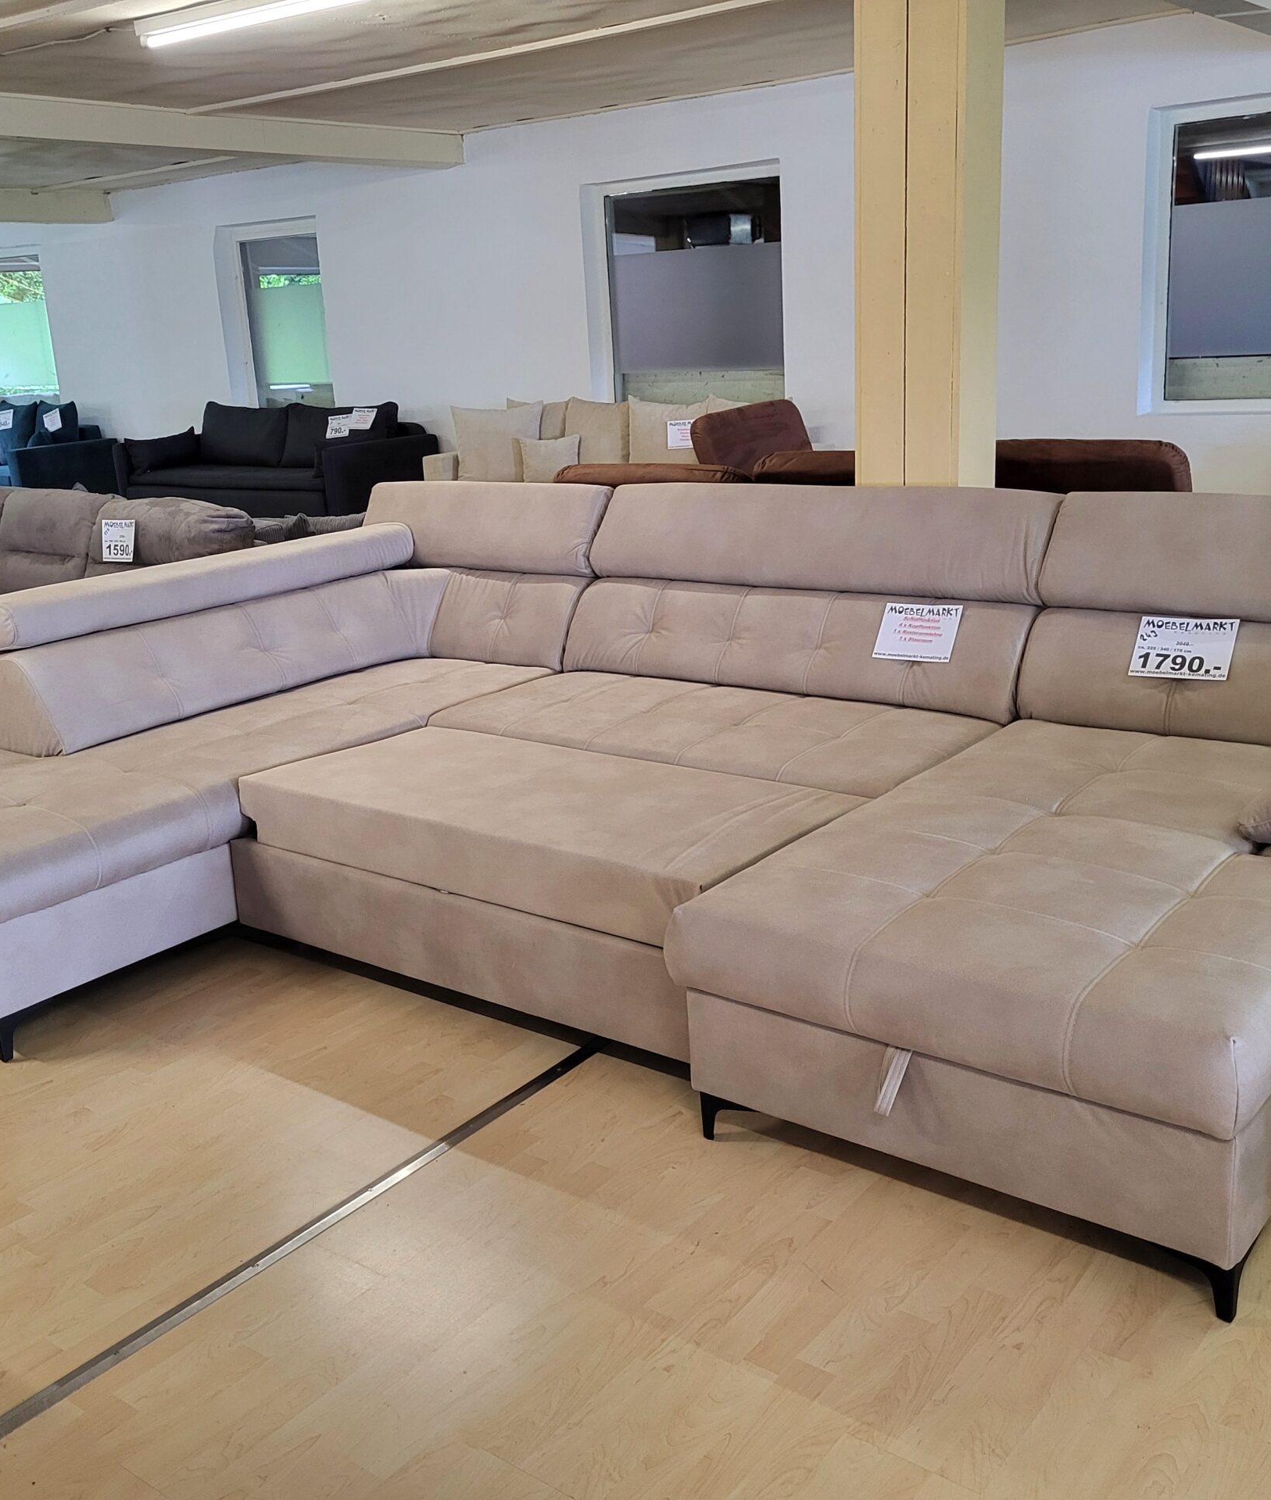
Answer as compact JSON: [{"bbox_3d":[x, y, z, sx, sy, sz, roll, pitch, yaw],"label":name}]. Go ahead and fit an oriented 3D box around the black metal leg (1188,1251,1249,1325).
[{"bbox_3d":[0.832,0.756,2.169,0.077,0.087,0.070,9,20,38],"label":"black metal leg"}]

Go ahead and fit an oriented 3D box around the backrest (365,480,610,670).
[{"bbox_3d":[-0.513,-0.607,4.923,1.070,0.540,0.420,9,20,38],"label":"backrest"}]

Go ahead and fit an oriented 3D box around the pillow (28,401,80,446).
[{"bbox_3d":[-4.737,-2.602,12.291,0.500,0.500,0.180,8,10,35],"label":"pillow"}]

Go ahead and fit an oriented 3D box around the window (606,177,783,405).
[{"bbox_3d":[0.394,-2.770,9.172,1.300,1.330,0.120,8,20,35],"label":"window"}]

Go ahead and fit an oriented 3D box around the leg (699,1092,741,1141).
[{"bbox_3d":[0.162,0.651,2.674,0.077,0.087,0.063,9,20,38],"label":"leg"}]

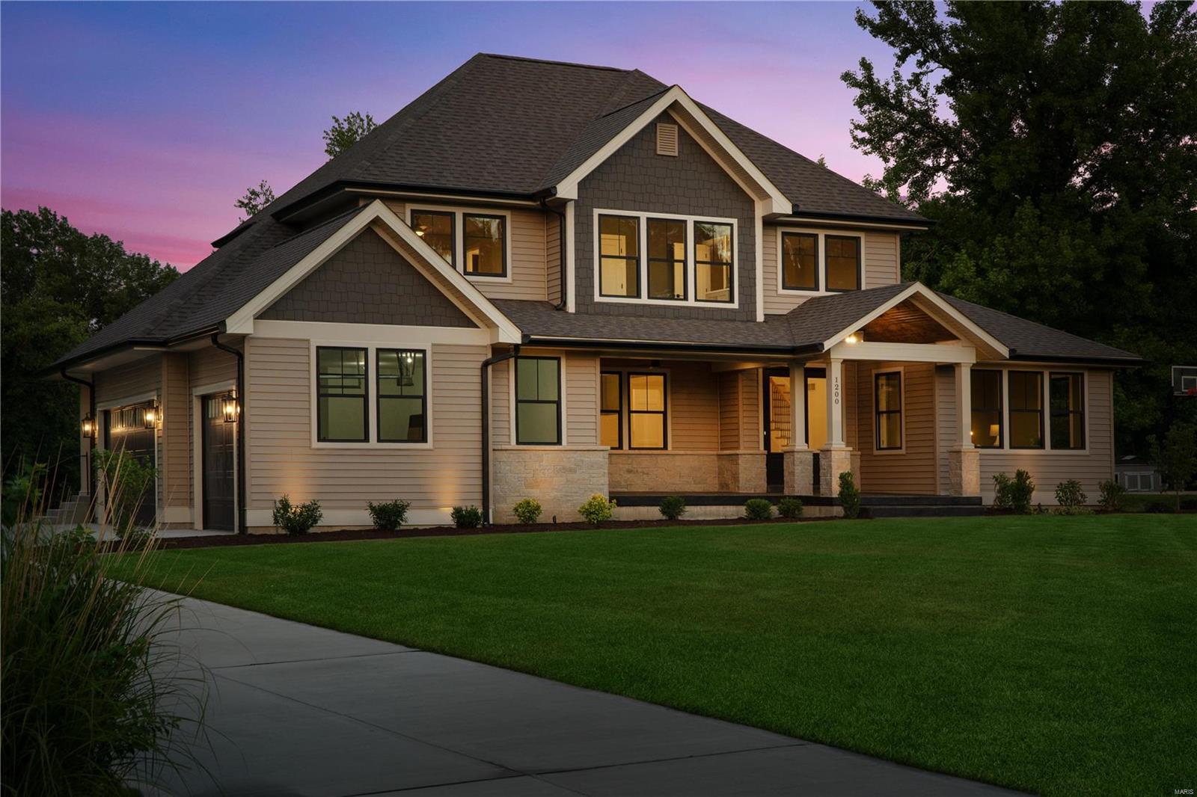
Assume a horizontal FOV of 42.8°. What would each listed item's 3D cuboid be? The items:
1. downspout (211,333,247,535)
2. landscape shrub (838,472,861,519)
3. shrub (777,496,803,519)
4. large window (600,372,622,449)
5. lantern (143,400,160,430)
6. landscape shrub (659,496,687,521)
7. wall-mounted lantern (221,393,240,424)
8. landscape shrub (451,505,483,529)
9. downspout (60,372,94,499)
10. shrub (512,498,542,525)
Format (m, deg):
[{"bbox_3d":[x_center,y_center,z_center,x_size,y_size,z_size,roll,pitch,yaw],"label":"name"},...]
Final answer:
[{"bbox_3d":[-5.932,0.570,24.522,0.553,3.236,0.111,1,-2,-25],"label":"downspout"},{"bbox_3d":[4.577,1.768,27.821,0.391,0.882,0.391,0,-3,0],"label":"landscape shrub"},{"bbox_3d":[3.602,2.059,28.725,0.469,0.412,0.469,0,-3,0],"label":"shrub"},{"bbox_3d":[0.102,0.231,30.200,0.844,1.548,0.100,0,-2,-22],"label":"large window"},{"bbox_3d":[-8.163,0.296,27.950,0.290,0.530,0.210,0,-2,-25],"label":"lantern"},{"bbox_3d":[1.329,1.947,27.336,0.502,0.452,0.492,0,-2,0],"label":"landscape shrub"},{"bbox_3d":[-5.934,0.143,24.673,0.271,0.523,0.231,1,-2,-25],"label":"wall-mounted lantern"},{"bbox_3d":[-2.207,1.986,25.682,0.491,0.391,0.491,0,-3,0],"label":"landscape shrub"},{"bbox_3d":[-11.094,0.936,32.562,0.693,3.136,0.111,1,-2,-25],"label":"downspout"},{"bbox_3d":[-1.242,1.981,26.900,0.520,0.480,0.520,-1,-2,0],"label":"shrub"}]

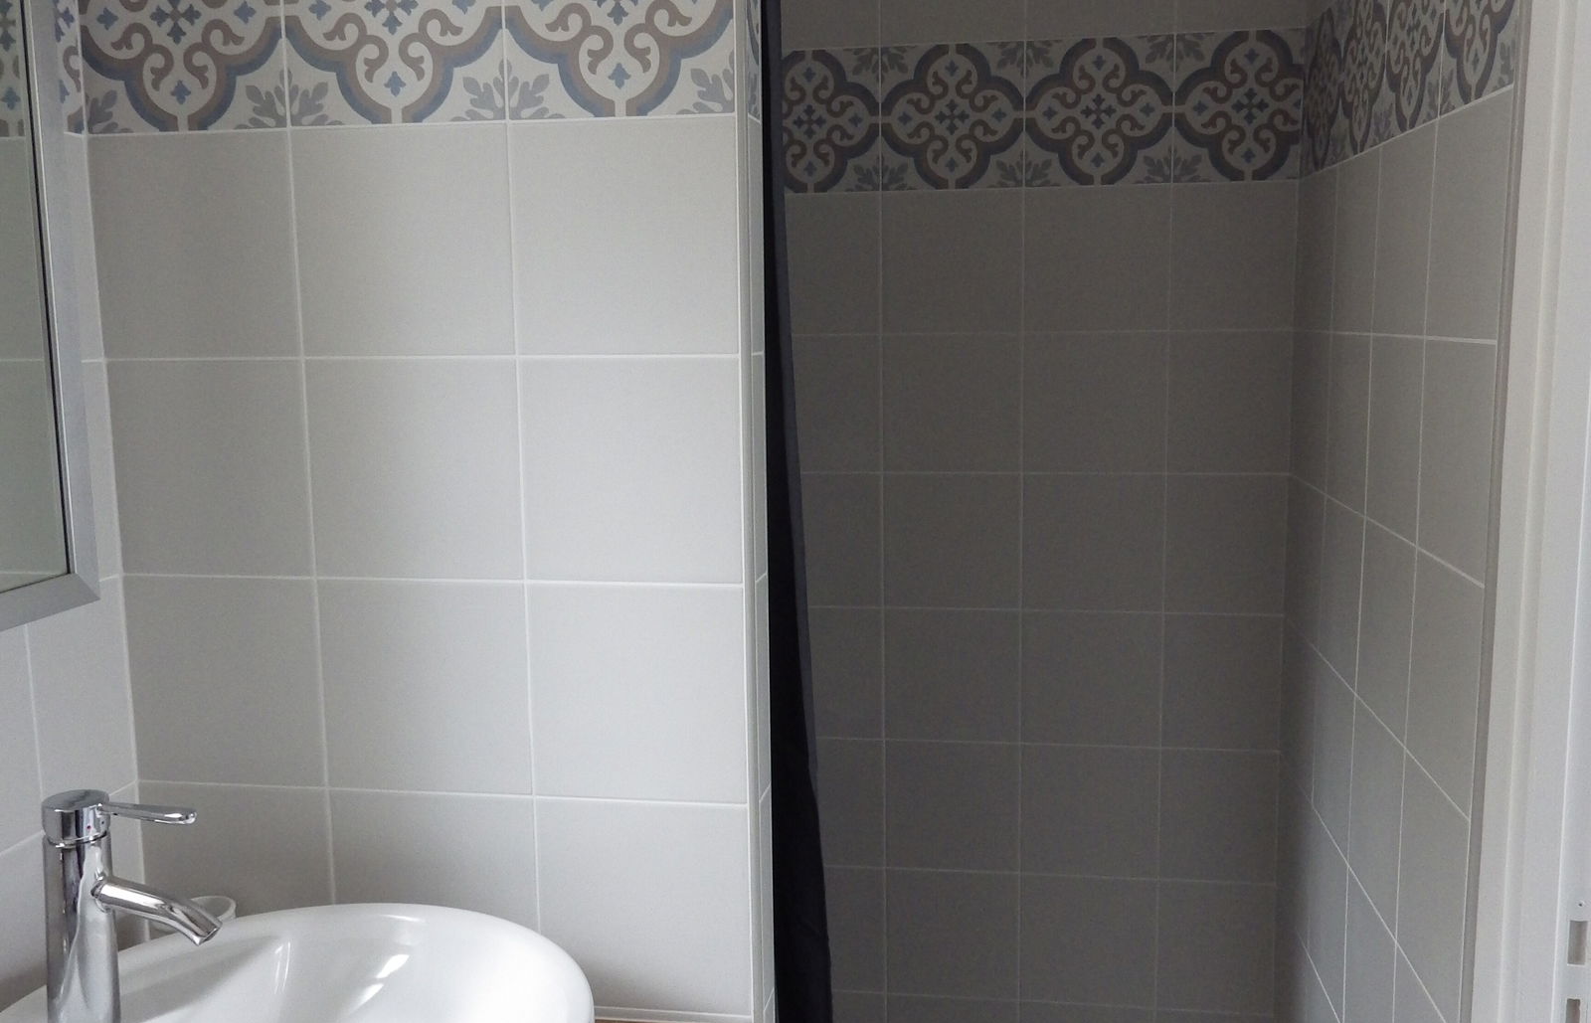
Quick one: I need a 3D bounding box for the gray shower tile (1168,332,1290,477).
[{"bbox_3d":[0.606,-0.152,1.881,0.168,0.200,0.010,0,8,8],"label":"gray shower tile"}]

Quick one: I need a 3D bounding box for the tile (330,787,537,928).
[{"bbox_3d":[-0.339,0.362,1.281,0.200,0.196,0.010,0,7,9],"label":"tile"}]

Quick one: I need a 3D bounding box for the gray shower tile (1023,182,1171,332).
[{"bbox_3d":[0.425,-0.354,1.897,0.201,0.200,0.010,0,7,8],"label":"gray shower tile"}]

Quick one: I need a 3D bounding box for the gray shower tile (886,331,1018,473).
[{"bbox_3d":[0.229,-0.156,1.964,0.200,0.200,0.010,0,7,9],"label":"gray shower tile"}]

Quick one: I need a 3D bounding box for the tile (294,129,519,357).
[{"bbox_3d":[-0.346,-0.238,1.197,0.200,0.200,0.010,0,7,8],"label":"tile"}]

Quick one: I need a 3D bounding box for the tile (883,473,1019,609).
[{"bbox_3d":[0.232,0.045,1.990,0.200,0.200,0.010,0,7,9],"label":"tile"}]

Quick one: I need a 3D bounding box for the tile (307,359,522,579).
[{"bbox_3d":[-0.344,-0.037,1.226,0.200,0.200,0.010,0,7,8],"label":"tile"}]

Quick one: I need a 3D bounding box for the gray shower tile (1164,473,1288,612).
[{"bbox_3d":[0.609,0.050,1.907,0.167,0.198,0.009,0,8,8],"label":"gray shower tile"}]

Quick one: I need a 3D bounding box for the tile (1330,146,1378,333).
[{"bbox_3d":[0.643,-0.303,1.541,0.009,0.198,0.198,0,8,9],"label":"tile"}]

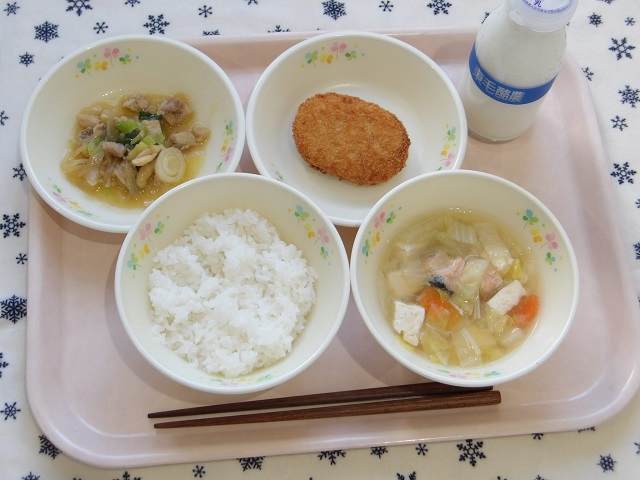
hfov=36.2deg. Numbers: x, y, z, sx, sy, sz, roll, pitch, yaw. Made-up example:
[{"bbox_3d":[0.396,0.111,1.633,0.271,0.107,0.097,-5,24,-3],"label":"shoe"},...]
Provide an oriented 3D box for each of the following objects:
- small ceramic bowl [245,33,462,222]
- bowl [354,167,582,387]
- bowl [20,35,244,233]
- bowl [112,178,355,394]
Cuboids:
[{"bbox_3d":[0.024,-0.070,0.669,0.147,0.038,0.147,1,68,-3],"label":"small ceramic bowl"},{"bbox_3d":[0.086,0.031,0.620,0.139,0.060,0.139,1,68,-3],"label":"bowl"},{"bbox_3d":[-0.123,-0.065,0.659,0.147,0.038,0.147,1,68,-3],"label":"bowl"},{"bbox_3d":[-0.053,0.034,0.612,0.139,0.060,0.139,1,68,-3],"label":"bowl"}]

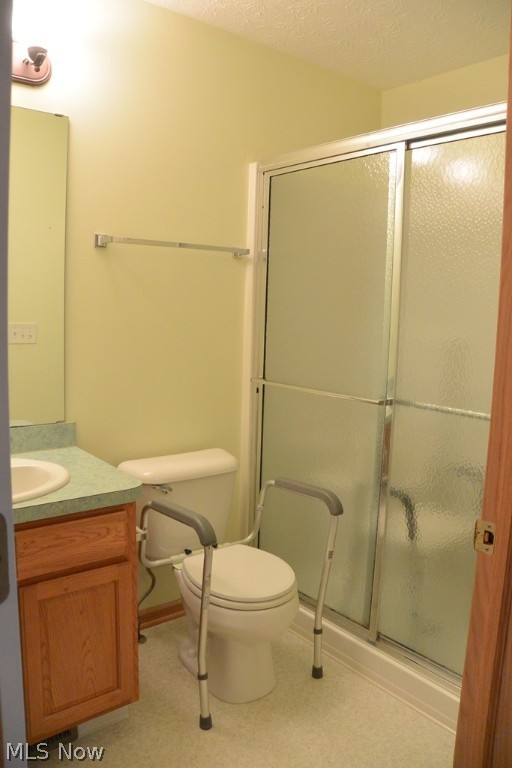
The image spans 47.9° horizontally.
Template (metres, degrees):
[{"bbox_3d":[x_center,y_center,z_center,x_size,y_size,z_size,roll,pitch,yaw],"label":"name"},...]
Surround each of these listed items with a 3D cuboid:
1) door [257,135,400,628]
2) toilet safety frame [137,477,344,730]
[{"bbox_3d":[0.231,0.025,2.273,0.032,1.750,0.735,-4,10,-38],"label":"door"},{"bbox_3d":[-0.067,0.704,2.021,0.540,0.714,0.470,-4,10,-38],"label":"toilet safety frame"}]

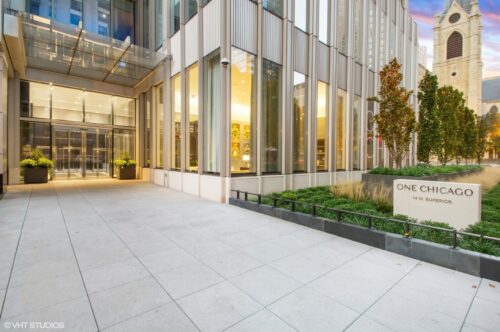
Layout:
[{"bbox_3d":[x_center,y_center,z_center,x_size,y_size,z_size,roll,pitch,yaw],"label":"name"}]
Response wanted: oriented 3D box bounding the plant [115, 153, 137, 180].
[{"bbox_3d":[-8.354,-0.080,14.860,1.230,1.816,1.144,-2,3,-43],"label":"plant"}]

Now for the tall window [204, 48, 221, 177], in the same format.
[{"bbox_3d":[-1.249,-1.691,7.392,0.150,3.861,0.987,-2,3,-43],"label":"tall window"}]

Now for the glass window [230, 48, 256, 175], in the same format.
[{"bbox_3d":[-0.199,-1.580,6.860,1.022,3.791,0.150,-1,2,-39],"label":"glass window"}]

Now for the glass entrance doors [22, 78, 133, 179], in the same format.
[{"bbox_3d":[-9.263,-1.744,12.492,5.112,4.970,0.200,-1,2,-39],"label":"glass entrance doors"}]

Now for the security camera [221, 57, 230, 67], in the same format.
[{"bbox_3d":[-0.729,-3.111,6.607,0.240,0.270,0.240,0,2,2],"label":"security camera"}]

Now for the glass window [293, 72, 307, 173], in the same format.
[{"bbox_3d":[1.866,-1.613,8.506,0.909,3.791,0.150,-1,2,-39],"label":"glass window"}]

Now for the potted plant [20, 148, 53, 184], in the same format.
[{"bbox_3d":[-11.625,0.017,12.148,1.258,1.830,1.173,-2,3,-43],"label":"potted plant"}]

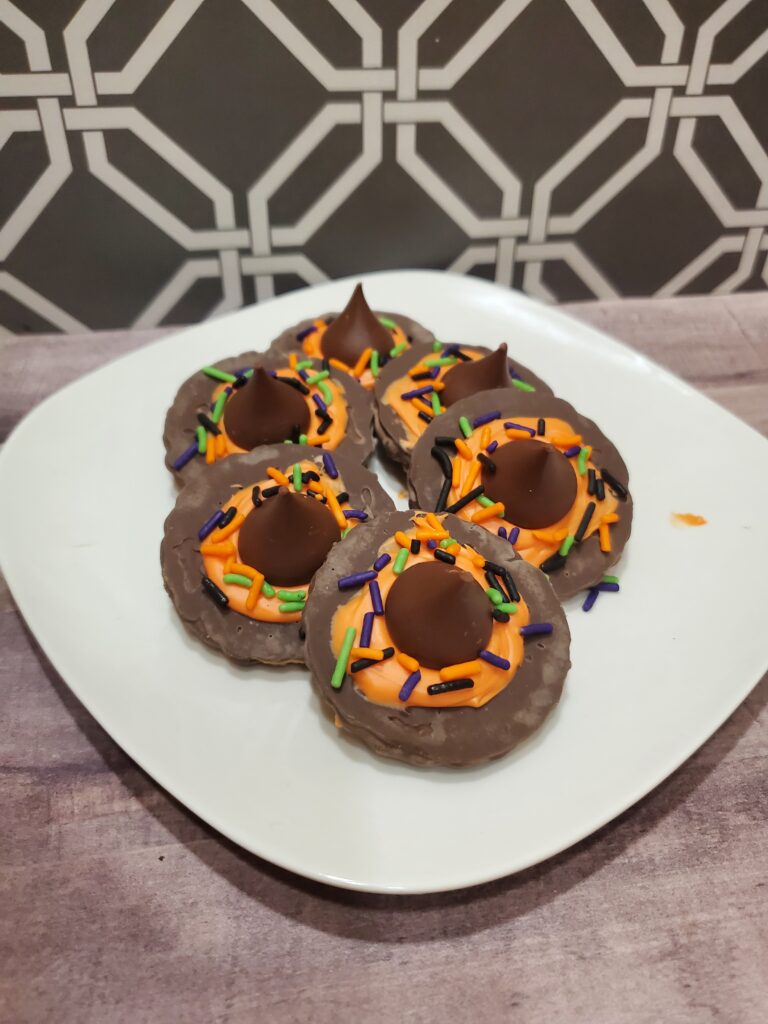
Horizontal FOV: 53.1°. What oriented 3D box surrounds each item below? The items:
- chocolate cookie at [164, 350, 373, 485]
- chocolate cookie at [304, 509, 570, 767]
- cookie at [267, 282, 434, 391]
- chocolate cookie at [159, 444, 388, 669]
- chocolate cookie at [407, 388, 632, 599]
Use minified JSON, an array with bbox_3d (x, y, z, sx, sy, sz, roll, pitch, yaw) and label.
[{"bbox_3d":[-0.030,-0.030,0.204,0.058,0.029,0.058,0,52,-6],"label":"chocolate cookie"},{"bbox_3d":[0.013,0.020,0.155,0.058,0.029,0.058,0,56,-13],"label":"chocolate cookie"},{"bbox_3d":[-0.010,-0.058,0.246,0.058,0.032,0.058,0,44,1],"label":"cookie"},{"bbox_3d":[-0.023,0.003,0.175,0.058,0.029,0.058,0,58,-5],"label":"chocolate cookie"},{"bbox_3d":[0.036,-0.009,0.185,0.058,0.029,0.058,0,67,-6],"label":"chocolate cookie"}]

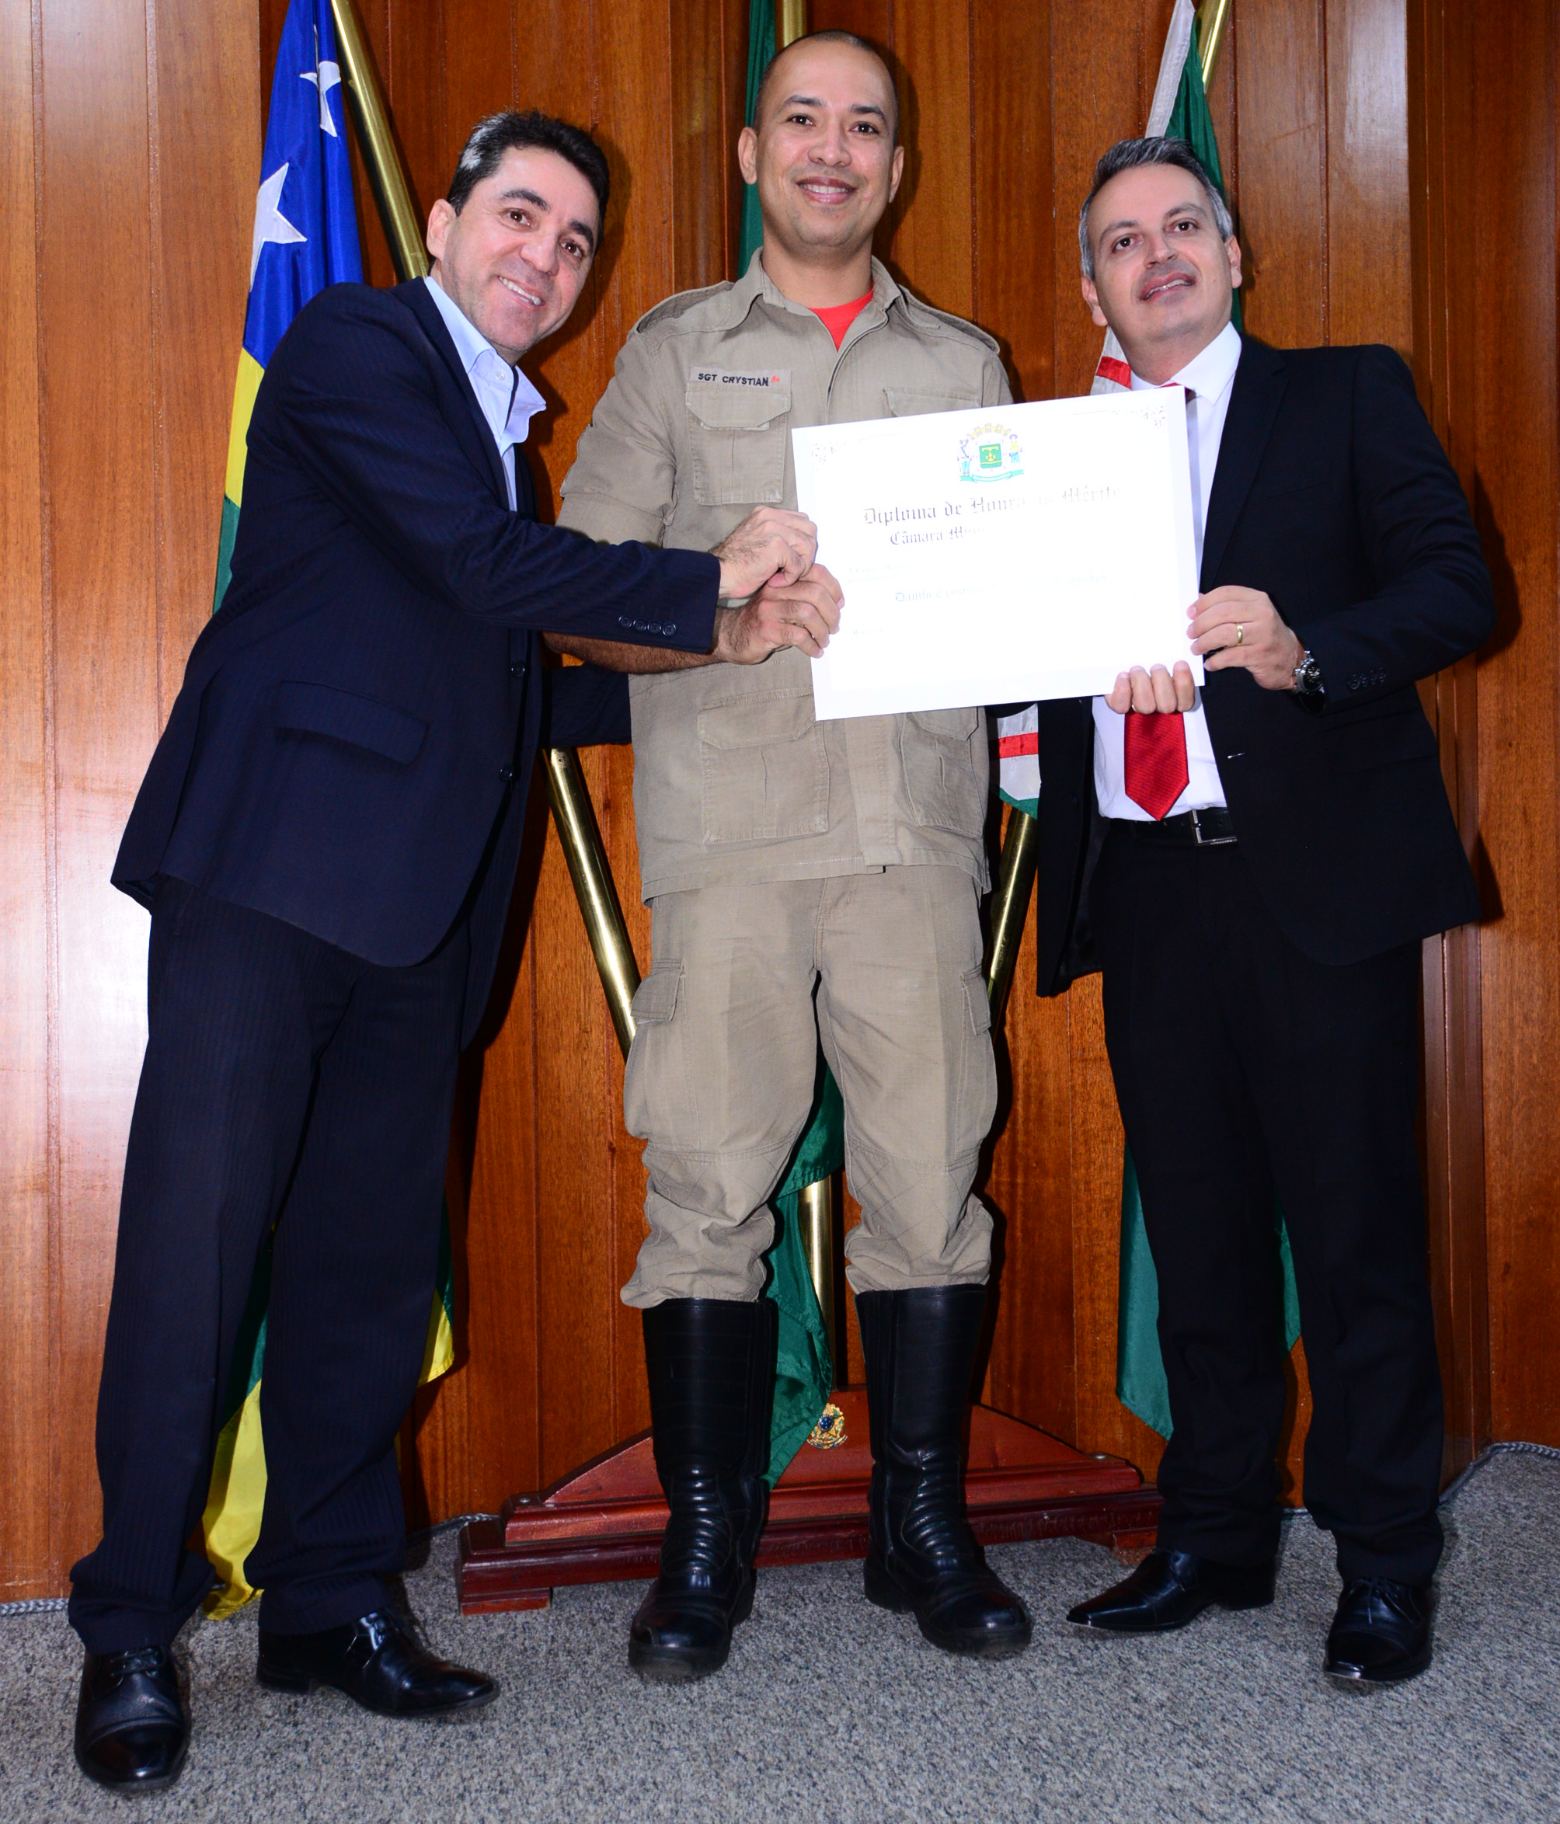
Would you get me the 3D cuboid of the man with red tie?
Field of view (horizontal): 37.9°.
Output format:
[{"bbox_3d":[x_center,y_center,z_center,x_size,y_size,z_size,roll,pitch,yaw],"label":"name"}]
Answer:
[{"bbox_3d":[0.520,-0.034,2.460,0.540,1.670,0.470,-1,0,23],"label":"man with red tie"}]

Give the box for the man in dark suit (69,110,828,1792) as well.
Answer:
[{"bbox_3d":[-0.315,-0.020,2.380,0.680,1.670,0.600,-1,0,-43],"label":"man in dark suit"}]

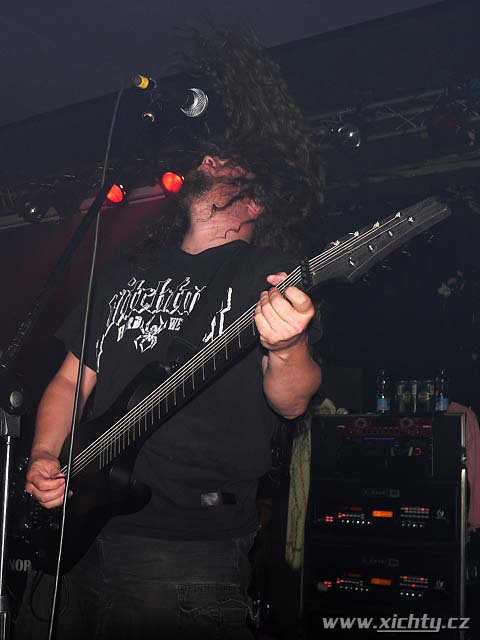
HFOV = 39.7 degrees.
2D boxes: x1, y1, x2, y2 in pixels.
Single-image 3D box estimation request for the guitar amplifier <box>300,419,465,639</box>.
[{"bbox_3d":[0.802,1.123,3.464,0.787,1.200,0.500,-3,-15,27],"label":"guitar amplifier"}]

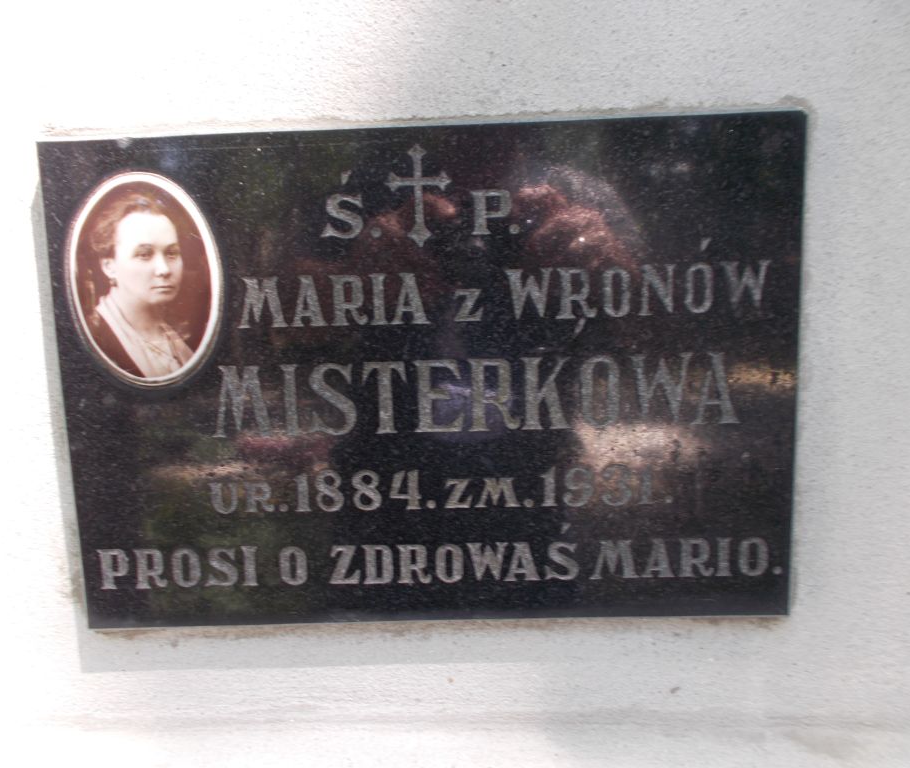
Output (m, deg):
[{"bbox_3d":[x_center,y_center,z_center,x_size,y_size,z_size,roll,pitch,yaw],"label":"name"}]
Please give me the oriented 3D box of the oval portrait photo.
[{"bbox_3d":[-0.190,-0.062,0.467,0.096,0.130,0.010,-2,8,2],"label":"oval portrait photo"}]

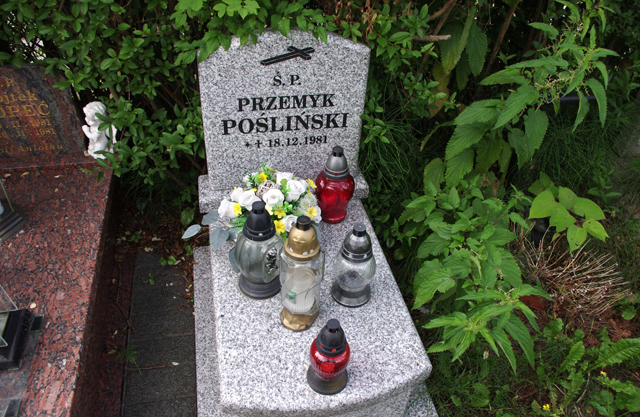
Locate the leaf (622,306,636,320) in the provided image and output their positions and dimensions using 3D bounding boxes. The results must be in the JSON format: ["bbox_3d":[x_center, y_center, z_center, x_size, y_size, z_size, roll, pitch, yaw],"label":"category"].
[{"bbox_3d":[1.059,0.360,1.639,0.047,0.015,0.040,-33,53,-12],"label":"leaf"}]

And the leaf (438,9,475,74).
[{"bbox_3d":[0.417,-0.523,1.502,0.092,0.217,0.030,17,41,8],"label":"leaf"}]

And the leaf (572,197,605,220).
[{"bbox_3d":[0.992,0.003,1.759,0.111,0.025,0.088,24,70,25],"label":"leaf"}]

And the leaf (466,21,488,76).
[{"bbox_3d":[0.501,-0.506,1.521,0.063,0.179,0.025,2,37,23],"label":"leaf"}]

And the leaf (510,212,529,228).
[{"bbox_3d":[0.629,0.038,1.499,0.027,0.015,0.069,-37,61,-10],"label":"leaf"}]

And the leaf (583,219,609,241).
[{"bbox_3d":[0.999,0.080,1.728,0.054,0.025,0.092,-36,58,-7],"label":"leaf"}]

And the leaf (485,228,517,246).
[{"bbox_3d":[0.563,0.088,1.480,0.089,0.020,0.066,1,61,11],"label":"leaf"}]

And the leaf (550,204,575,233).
[{"bbox_3d":[0.879,0.034,1.764,0.103,0.025,0.104,-40,60,-10],"label":"leaf"}]

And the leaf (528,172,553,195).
[{"bbox_3d":[0.845,-0.088,1.837,0.090,0.025,0.077,-36,62,-7],"label":"leaf"}]

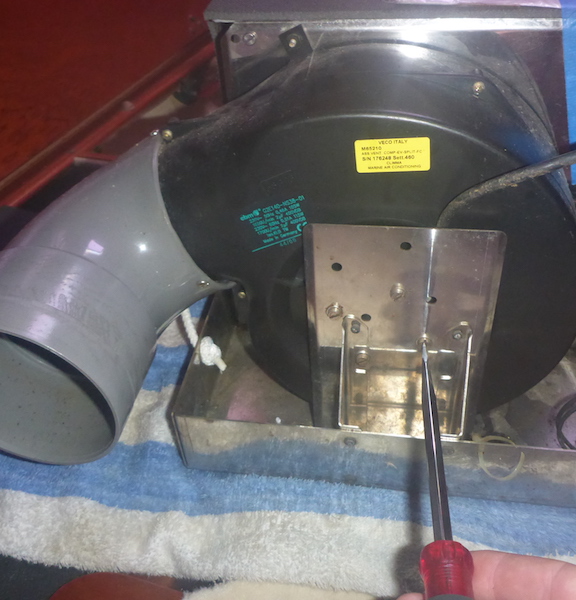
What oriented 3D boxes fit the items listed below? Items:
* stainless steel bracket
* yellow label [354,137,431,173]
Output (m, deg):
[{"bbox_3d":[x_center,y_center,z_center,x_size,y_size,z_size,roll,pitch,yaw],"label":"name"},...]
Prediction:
[{"bbox_3d":[0.056,0.035,0.339,0.095,0.151,0.034,3,39,9],"label":"stainless steel bracket"},{"bbox_3d":[0.047,-0.065,0.291,0.033,0.017,0.001,0,38,12],"label":"yellow label"}]

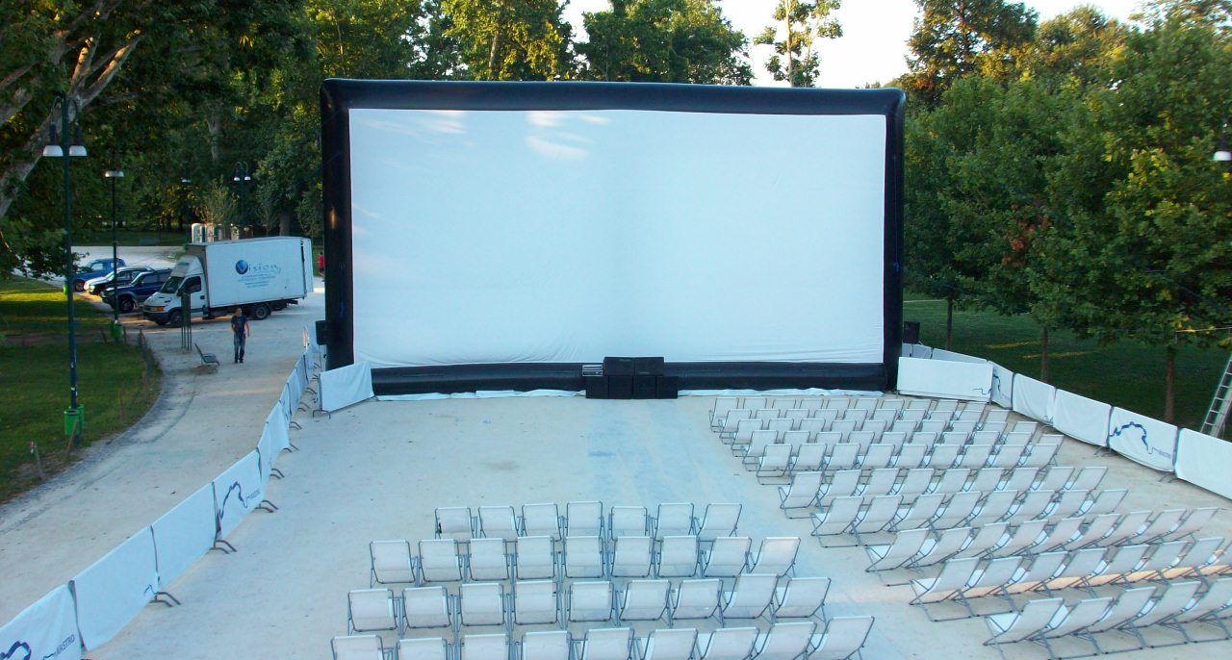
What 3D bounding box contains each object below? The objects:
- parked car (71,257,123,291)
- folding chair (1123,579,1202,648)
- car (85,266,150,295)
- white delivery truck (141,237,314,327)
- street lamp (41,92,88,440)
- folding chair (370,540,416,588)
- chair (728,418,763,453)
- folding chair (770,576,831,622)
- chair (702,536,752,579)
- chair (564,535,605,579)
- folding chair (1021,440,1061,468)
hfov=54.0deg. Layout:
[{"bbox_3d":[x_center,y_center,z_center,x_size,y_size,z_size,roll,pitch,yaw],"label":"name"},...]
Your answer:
[{"bbox_3d":[-28.303,-3.015,65.633,1.580,1.660,3.550,5,8,32],"label":"parked car"},{"bbox_3d":[6.496,3.313,14.486,0.615,0.819,0.849,-1,6,-15],"label":"folding chair"},{"bbox_3d":[-27.547,-2.796,68.399,4.350,1.500,1.740,-6,9,-45],"label":"car"},{"bbox_3d":[-16.040,-1.999,49.956,6.387,3.219,2.100,-9,11,-42],"label":"white delivery truck"},{"bbox_3d":[-11.719,-1.300,25.824,0.980,7.290,0.480,-3,7,-24],"label":"street lamp"},{"bbox_3d":[-2.970,3.108,16.169,0.617,0.820,0.858,0,7,-5],"label":"folding chair"},{"bbox_3d":[2.768,2.221,25.462,0.621,0.820,0.925,0,6,-4],"label":"chair"},{"bbox_3d":[2.329,3.390,15.275,0.640,0.840,0.960,-1,7,-5],"label":"folding chair"},{"bbox_3d":[1.521,3.154,16.775,0.621,0.828,0.934,0,6,-3],"label":"chair"},{"bbox_3d":[-0.452,3.225,17.050,0.625,0.841,0.890,0,7,-2],"label":"chair"},{"bbox_3d":[7.983,2.486,23.015,0.640,0.845,0.949,-1,7,-6],"label":"folding chair"}]

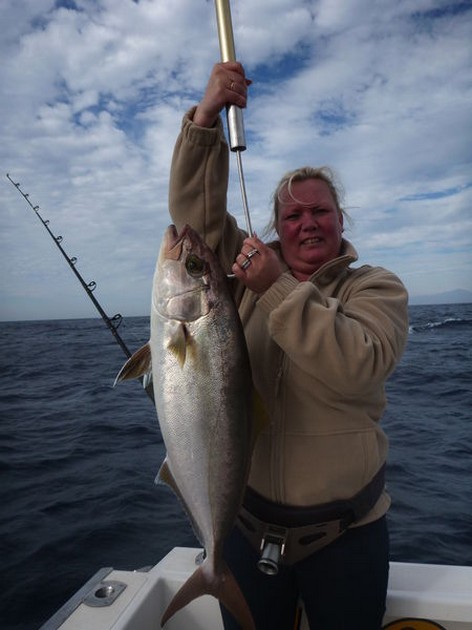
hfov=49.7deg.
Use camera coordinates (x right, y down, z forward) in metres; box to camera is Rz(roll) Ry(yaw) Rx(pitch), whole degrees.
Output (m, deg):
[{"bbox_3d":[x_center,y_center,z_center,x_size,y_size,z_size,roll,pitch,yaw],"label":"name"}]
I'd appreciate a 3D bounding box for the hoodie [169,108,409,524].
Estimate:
[{"bbox_3d":[0.145,0.020,1.210,0.540,0.930,0.430,-2,0,26],"label":"hoodie"}]

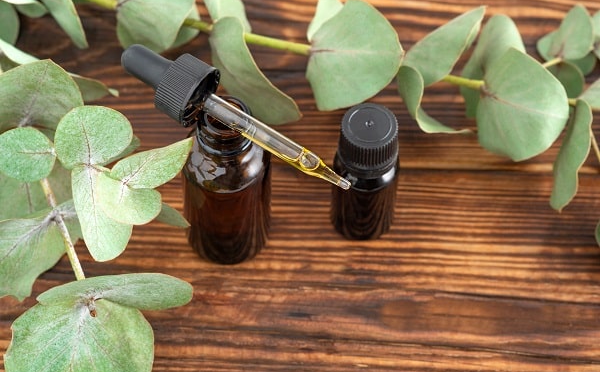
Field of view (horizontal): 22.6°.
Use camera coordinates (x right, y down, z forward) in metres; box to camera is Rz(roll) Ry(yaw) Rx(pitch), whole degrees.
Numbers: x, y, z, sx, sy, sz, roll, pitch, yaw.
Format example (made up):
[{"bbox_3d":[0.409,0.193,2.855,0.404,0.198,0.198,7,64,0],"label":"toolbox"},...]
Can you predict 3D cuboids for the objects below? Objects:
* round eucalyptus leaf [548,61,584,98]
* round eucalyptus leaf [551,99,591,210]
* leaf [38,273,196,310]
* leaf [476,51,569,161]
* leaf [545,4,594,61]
[{"bbox_3d":[0.112,-0.044,0.633,0.019,0.005,0.018,40,77,16],"label":"round eucalyptus leaf"},{"bbox_3d":[0.111,-0.012,0.600,0.010,0.020,0.046,14,85,-34],"label":"round eucalyptus leaf"},{"bbox_3d":[-0.066,0.037,0.532,0.056,0.027,0.007,-1,58,-5],"label":"leaf"},{"bbox_3d":[0.090,-0.031,0.607,0.037,0.011,0.044,21,80,9],"label":"leaf"},{"bbox_3d":[0.114,-0.065,0.635,0.020,0.006,0.026,14,77,14],"label":"leaf"}]

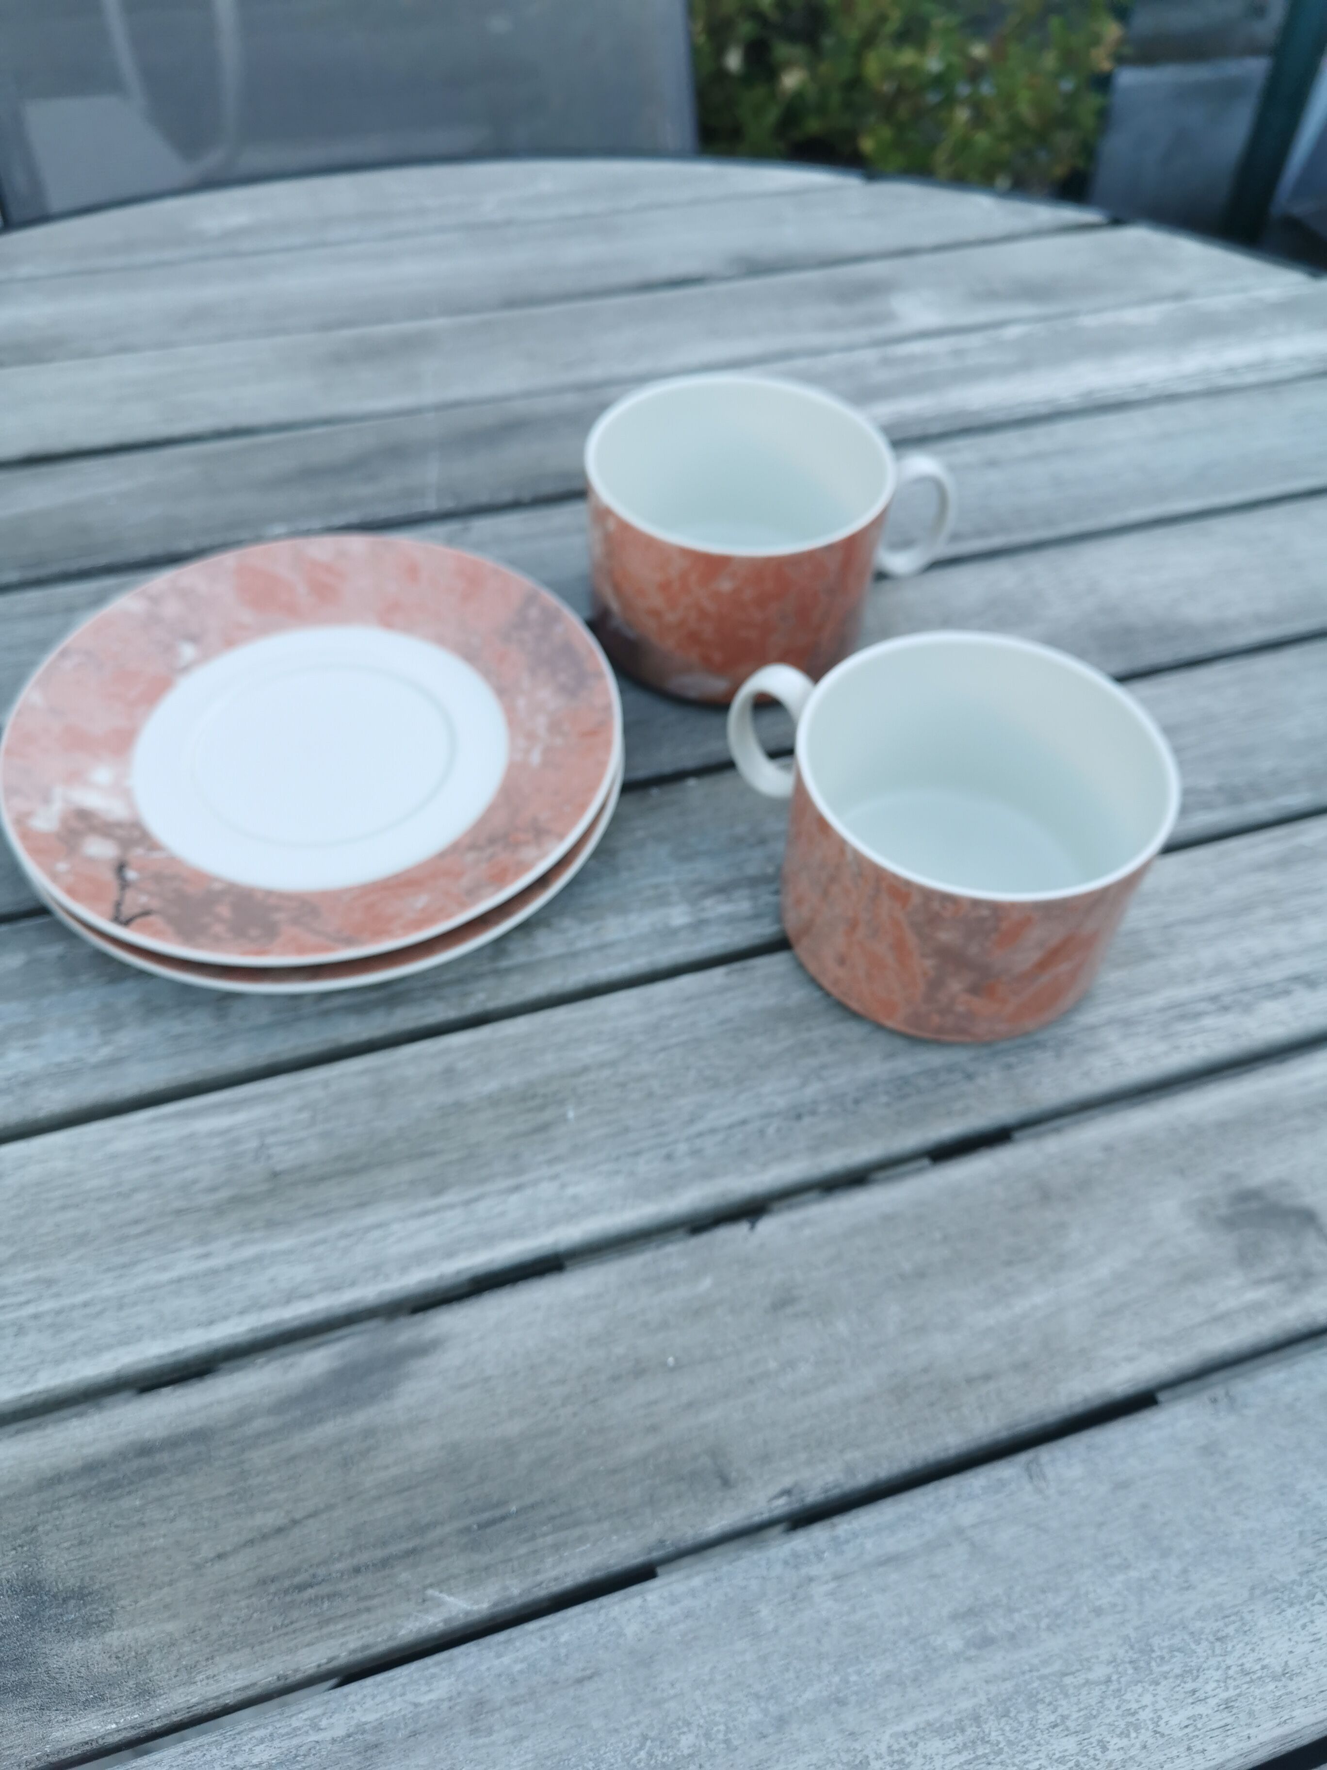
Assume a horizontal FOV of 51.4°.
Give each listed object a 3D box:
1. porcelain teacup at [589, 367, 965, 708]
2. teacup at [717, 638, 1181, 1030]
[{"bbox_3d":[0.030,-0.098,0.396,0.104,0.056,0.084,-2,51,-4],"label":"porcelain teacup"},{"bbox_3d":[0.062,-0.015,0.330,0.104,0.056,0.084,27,55,18],"label":"teacup"}]

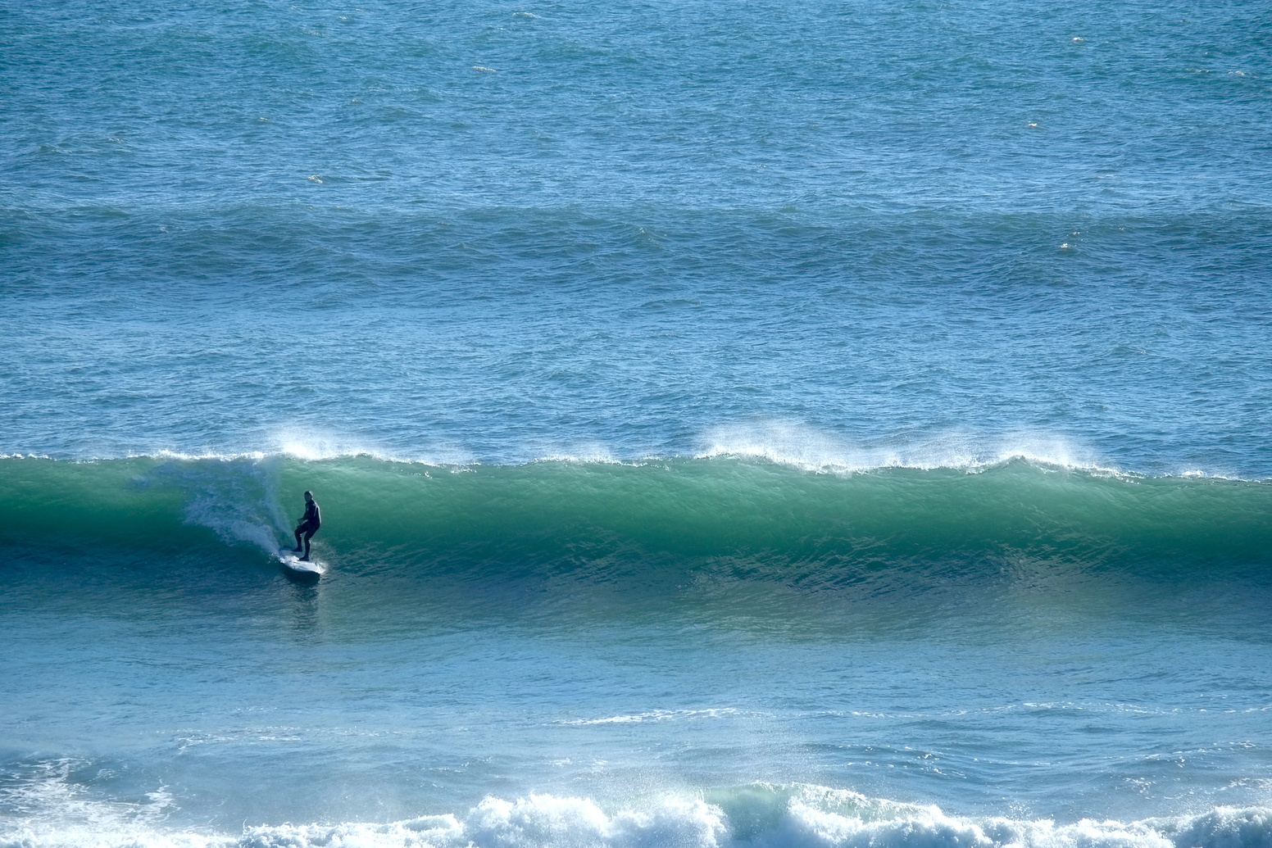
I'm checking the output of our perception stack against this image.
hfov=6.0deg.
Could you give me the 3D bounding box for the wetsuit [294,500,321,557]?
[{"bbox_3d":[-7.621,2.432,283.000,0.550,1.310,0.660,-4,8,-32],"label":"wetsuit"}]

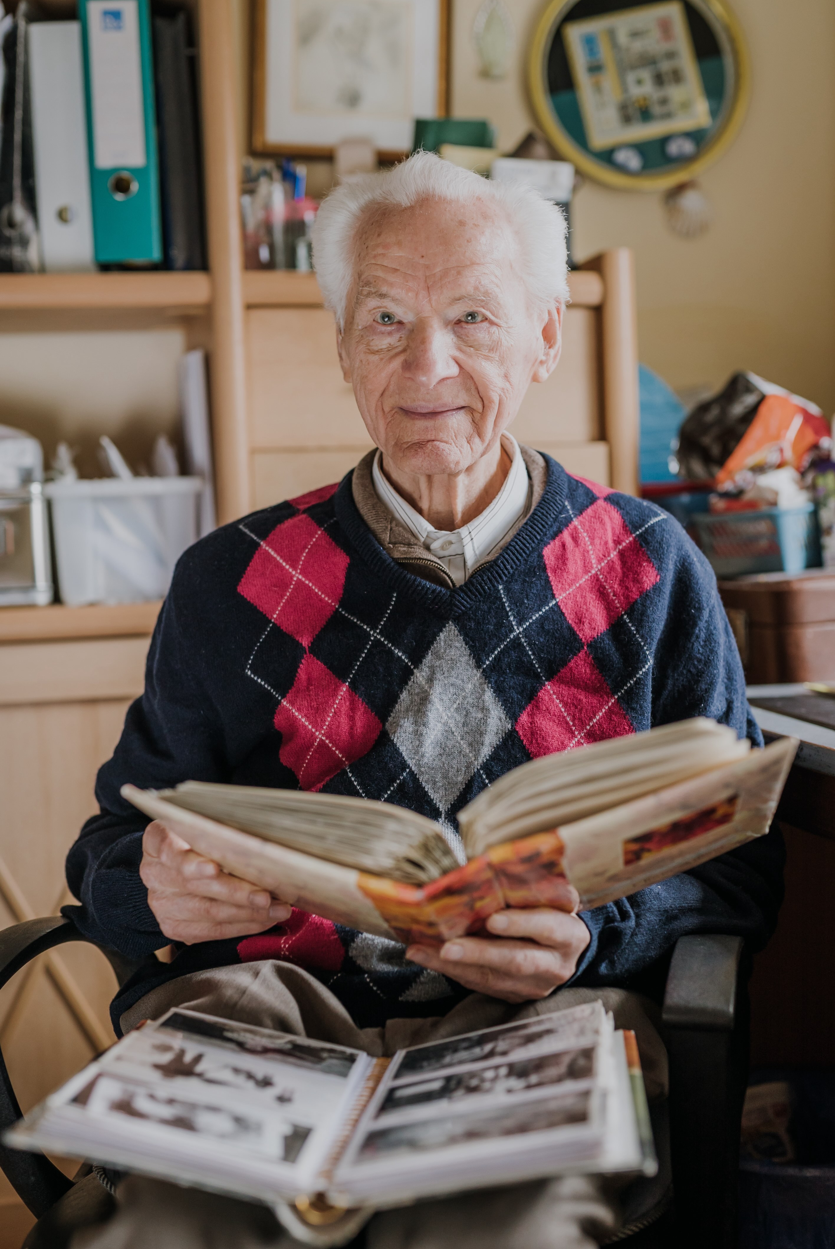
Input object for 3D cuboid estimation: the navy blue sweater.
[{"bbox_3d":[0.008,0.105,1.410,0.585,0.490,0.370,-2,-1,2],"label":"navy blue sweater"}]

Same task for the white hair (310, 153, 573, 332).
[{"bbox_3d":[0.020,-0.298,1.420,0.210,0.165,0.195,-2,2,9],"label":"white hair"}]

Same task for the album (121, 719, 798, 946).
[{"bbox_3d":[0.038,0.163,1.218,0.440,0.115,0.245,-5,-20,5],"label":"album"}]

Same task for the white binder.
[{"bbox_3d":[-0.462,-0.596,2.315,0.066,0.315,0.283,-4,-1,-6],"label":"white binder"}]

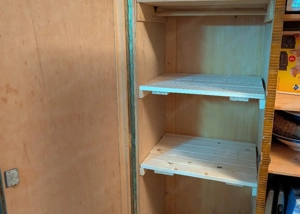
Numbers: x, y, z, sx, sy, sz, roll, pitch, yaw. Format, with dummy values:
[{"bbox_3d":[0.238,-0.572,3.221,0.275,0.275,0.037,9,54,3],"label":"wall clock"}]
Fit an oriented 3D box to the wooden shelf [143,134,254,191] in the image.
[{"bbox_3d":[0.271,0.259,1.420,0.518,0.036,0.426,4,15,19],"label":"wooden shelf"}]

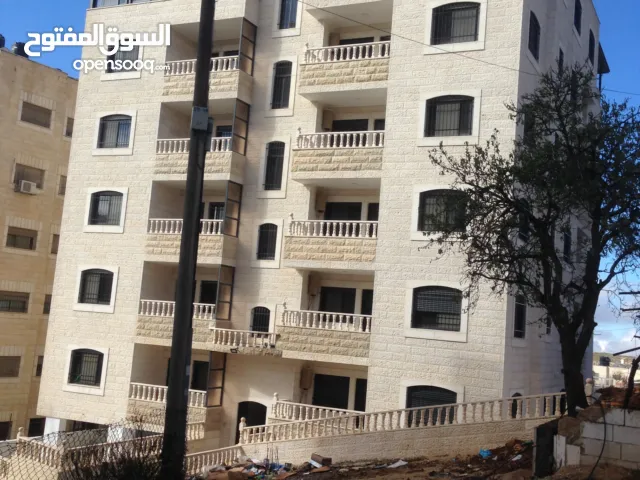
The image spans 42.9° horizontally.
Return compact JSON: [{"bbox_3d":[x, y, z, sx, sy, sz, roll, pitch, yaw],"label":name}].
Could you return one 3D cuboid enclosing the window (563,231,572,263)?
[{"bbox_3d":[9.455,0.210,31.154,0.170,1.362,1.573,1,-8,26],"label":"window"}]

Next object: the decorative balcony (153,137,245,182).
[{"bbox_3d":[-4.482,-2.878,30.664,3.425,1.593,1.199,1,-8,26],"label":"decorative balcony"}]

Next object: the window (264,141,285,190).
[{"bbox_3d":[-1.623,-2.710,29.958,0.760,1.840,0.200,1,-8,27],"label":"window"}]

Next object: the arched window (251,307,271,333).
[{"bbox_3d":[-2.095,2.951,29.208,0.760,1.060,0.200,1,-8,27],"label":"arched window"}]

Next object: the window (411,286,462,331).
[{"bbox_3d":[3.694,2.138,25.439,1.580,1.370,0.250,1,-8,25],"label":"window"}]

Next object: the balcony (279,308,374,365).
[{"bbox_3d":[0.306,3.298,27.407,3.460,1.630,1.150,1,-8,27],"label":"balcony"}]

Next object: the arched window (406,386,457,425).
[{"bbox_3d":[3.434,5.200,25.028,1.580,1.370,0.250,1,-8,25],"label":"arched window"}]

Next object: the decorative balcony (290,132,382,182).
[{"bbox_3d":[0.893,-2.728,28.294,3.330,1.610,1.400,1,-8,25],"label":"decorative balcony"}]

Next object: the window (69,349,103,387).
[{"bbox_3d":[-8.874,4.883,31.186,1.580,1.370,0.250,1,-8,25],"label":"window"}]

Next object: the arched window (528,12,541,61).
[{"bbox_3d":[7.092,-6.732,27.117,0.190,1.381,1.593,1,-8,26],"label":"arched window"}]

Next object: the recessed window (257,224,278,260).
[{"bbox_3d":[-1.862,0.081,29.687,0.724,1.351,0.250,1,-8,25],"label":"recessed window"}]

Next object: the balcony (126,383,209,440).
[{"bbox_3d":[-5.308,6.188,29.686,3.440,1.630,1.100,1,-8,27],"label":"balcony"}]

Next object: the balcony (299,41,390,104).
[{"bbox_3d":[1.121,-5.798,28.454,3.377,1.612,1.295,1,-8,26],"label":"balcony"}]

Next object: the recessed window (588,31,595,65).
[{"bbox_3d":[11.862,-8.359,35.631,0.170,1.391,1.497,1,-8,26],"label":"recessed window"}]

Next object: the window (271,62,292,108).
[{"bbox_3d":[-1.344,-5.746,30.203,0.710,1.861,0.200,1,-8,26],"label":"window"}]

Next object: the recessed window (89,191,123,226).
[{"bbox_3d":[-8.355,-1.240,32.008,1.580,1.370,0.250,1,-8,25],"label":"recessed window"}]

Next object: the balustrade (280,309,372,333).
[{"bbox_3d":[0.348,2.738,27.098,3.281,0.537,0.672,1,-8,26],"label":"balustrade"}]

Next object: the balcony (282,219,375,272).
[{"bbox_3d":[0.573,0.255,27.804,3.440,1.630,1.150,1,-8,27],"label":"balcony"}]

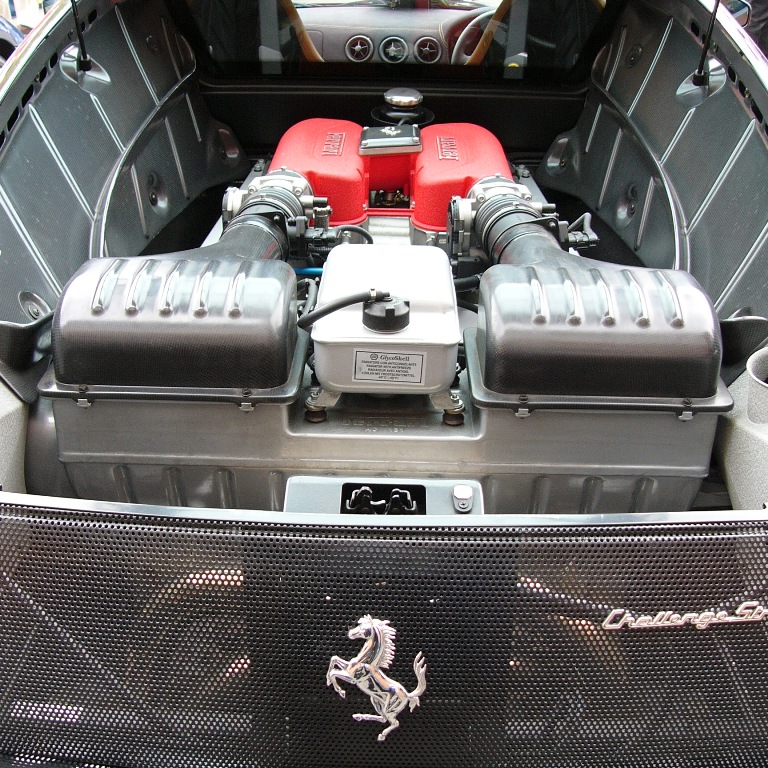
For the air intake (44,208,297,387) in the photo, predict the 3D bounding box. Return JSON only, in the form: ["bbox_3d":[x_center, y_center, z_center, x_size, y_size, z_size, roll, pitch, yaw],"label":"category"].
[{"bbox_3d":[-0.256,-0.123,1.396,0.290,0.127,0.290,1,28,0],"label":"air intake"}]

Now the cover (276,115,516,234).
[{"bbox_3d":[0.017,-0.369,1.817,0.394,0.108,0.350,1,28,0],"label":"cover"}]

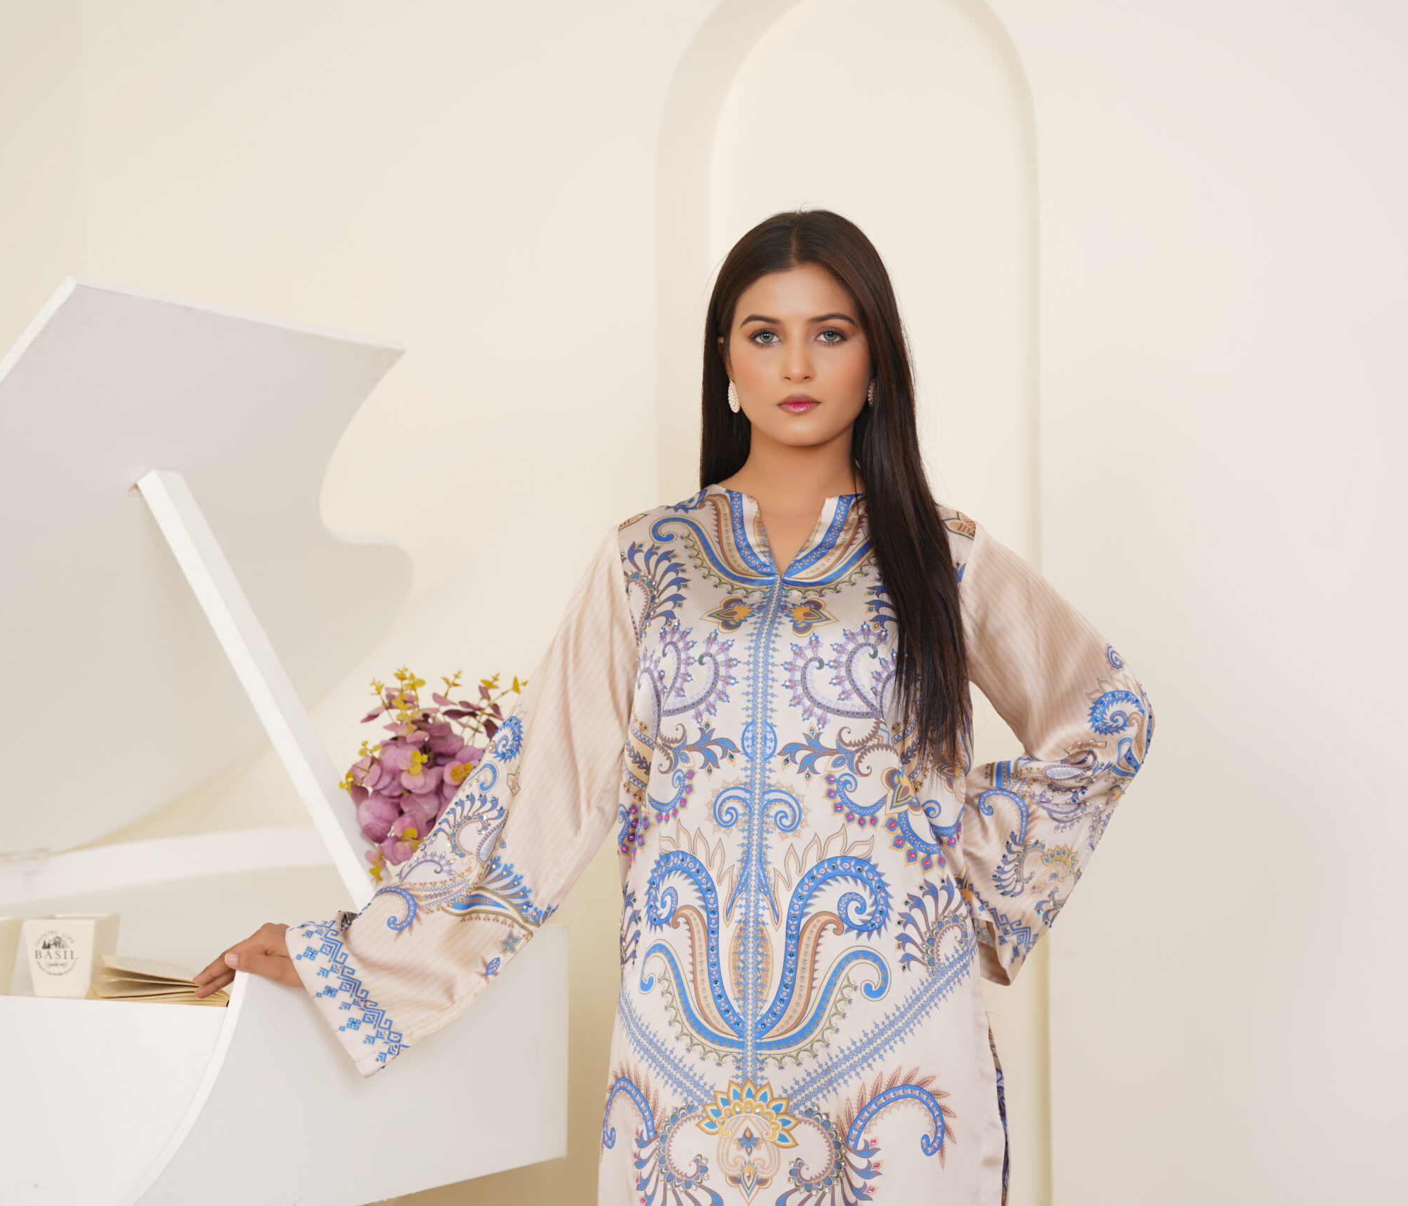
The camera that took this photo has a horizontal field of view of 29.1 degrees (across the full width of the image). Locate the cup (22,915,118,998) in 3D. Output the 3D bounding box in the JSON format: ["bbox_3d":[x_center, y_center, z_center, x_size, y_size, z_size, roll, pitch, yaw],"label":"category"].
[{"bbox_3d":[-0.584,0.328,2.511,0.068,0.070,0.068,-1,-2,8],"label":"cup"}]

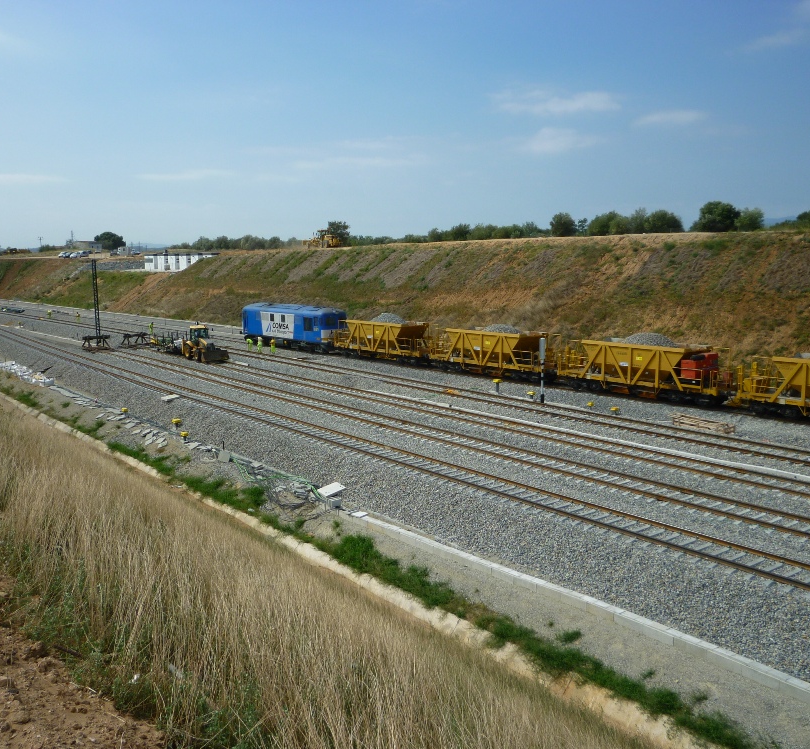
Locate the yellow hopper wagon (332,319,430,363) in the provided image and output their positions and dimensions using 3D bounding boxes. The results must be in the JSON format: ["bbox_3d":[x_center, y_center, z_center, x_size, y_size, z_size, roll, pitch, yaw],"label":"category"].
[{"bbox_3d":[-1.726,-2.809,72.137,2.800,3.540,12.600,-8,11,-41],"label":"yellow hopper wagon"}]

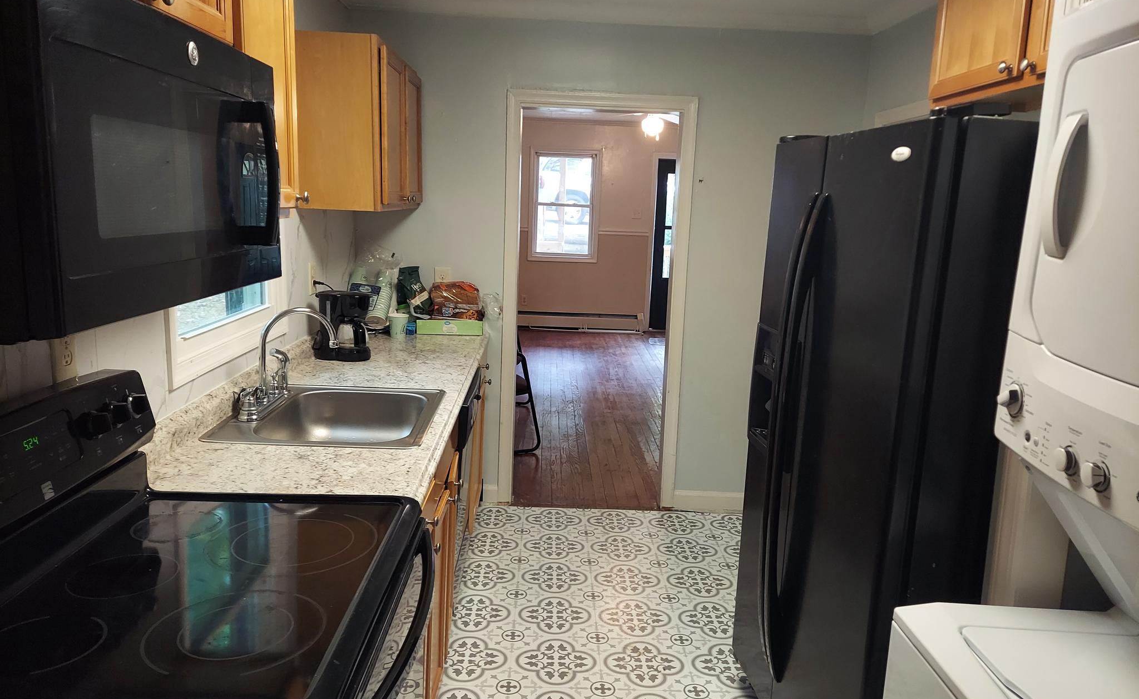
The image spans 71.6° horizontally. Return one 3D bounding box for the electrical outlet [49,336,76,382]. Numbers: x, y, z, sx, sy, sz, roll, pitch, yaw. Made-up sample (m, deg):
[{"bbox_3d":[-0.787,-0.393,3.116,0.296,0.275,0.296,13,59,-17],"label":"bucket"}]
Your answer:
[{"bbox_3d":[-0.982,-0.001,1.533,0.010,0.116,0.071,2,11,-2],"label":"electrical outlet"}]

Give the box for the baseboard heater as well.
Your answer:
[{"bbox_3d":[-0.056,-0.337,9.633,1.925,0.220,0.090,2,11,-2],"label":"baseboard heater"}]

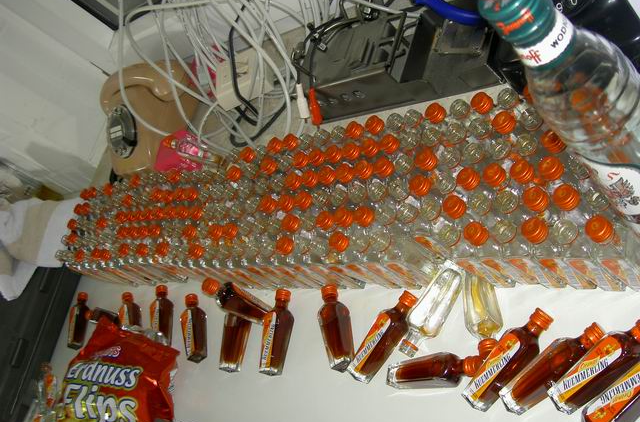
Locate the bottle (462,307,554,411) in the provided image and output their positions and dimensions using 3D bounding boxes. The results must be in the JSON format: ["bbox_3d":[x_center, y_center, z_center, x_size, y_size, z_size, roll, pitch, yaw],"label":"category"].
[{"bbox_3d":[0.163,0.127,0.623,0.098,0.025,0.025,-54,39,7],"label":"bottle"}]

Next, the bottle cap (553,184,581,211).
[{"bbox_3d":[0.184,-0.010,0.537,0.018,0.011,0.018,-6,59,44],"label":"bottle cap"}]

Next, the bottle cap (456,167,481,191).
[{"bbox_3d":[0.125,-0.027,0.606,0.018,0.010,0.018,-6,58,43],"label":"bottle cap"}]

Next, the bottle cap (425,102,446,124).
[{"bbox_3d":[0.115,-0.098,0.720,0.018,0.012,0.018,-6,59,44],"label":"bottle cap"}]

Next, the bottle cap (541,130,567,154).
[{"bbox_3d":[0.190,-0.056,0.585,0.018,0.012,0.018,-6,61,45],"label":"bottle cap"}]

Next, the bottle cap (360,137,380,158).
[{"bbox_3d":[0.047,-0.058,0.672,0.016,0.010,0.016,-5,64,46],"label":"bottle cap"}]

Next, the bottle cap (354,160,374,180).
[{"bbox_3d":[0.044,-0.040,0.708,0.018,0.011,0.018,-6,59,44],"label":"bottle cap"}]

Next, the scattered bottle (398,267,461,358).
[{"bbox_3d":[0.109,0.095,0.700,0.025,0.025,0.097,26,85,51],"label":"scattered bottle"}]

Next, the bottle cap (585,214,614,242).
[{"bbox_3d":[0.185,0.013,0.478,0.016,0.010,0.016,-5,64,46],"label":"bottle cap"}]

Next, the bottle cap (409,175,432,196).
[{"bbox_3d":[0.093,-0.024,0.666,0.018,0.012,0.018,-6,61,45],"label":"bottle cap"}]

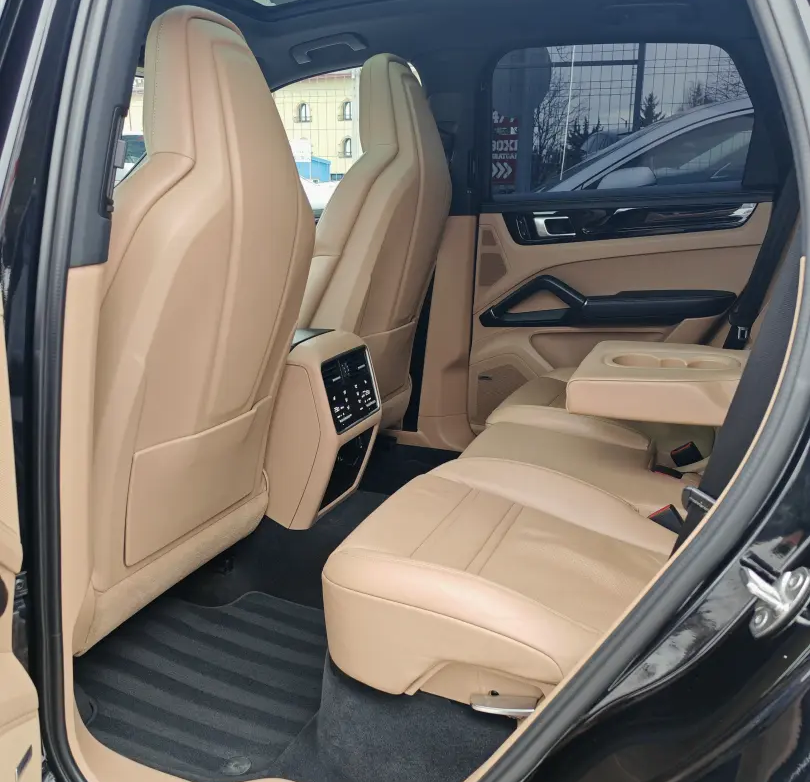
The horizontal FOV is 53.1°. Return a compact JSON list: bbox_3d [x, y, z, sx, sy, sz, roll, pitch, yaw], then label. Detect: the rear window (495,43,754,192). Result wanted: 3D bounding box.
[{"bbox_3d":[0.516,-0.678,2.062,0.628,0.390,0.041,6,35,20],"label":"rear window"}]

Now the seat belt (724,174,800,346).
[{"bbox_3d":[0.821,-0.290,1.859,0.081,0.436,0.071,16,21,17],"label":"seat belt"}]

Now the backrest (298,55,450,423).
[{"bbox_3d":[-0.131,-0.318,1.967,0.274,0.922,0.537,11,19,19],"label":"backrest"}]

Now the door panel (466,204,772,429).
[{"bbox_3d":[0.544,-0.154,2.148,0.790,0.658,0.132,6,18,20],"label":"door panel"}]

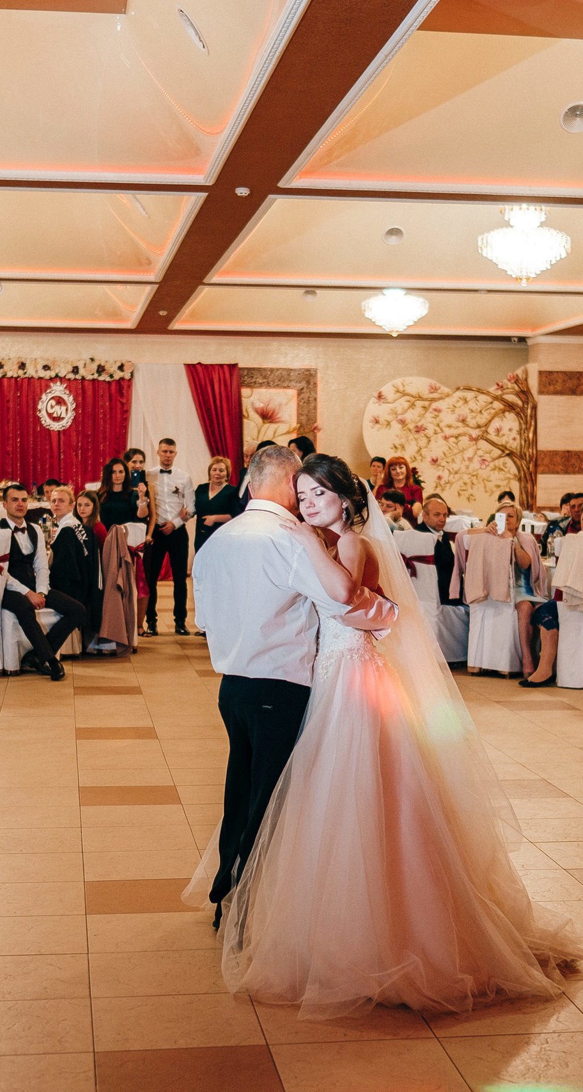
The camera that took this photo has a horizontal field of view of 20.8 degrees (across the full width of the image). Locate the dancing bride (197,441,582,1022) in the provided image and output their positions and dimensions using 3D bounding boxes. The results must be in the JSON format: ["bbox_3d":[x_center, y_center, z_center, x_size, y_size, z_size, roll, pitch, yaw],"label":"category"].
[{"bbox_3d":[0.260,0.494,5.100,1.150,1.578,1.100,0,3,-13],"label":"dancing bride"}]

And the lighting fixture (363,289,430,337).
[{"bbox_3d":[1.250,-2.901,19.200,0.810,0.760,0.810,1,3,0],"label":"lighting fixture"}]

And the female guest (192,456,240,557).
[{"bbox_3d":[-0.646,-0.005,14.110,0.480,1.600,0.320,1,3,7],"label":"female guest"}]

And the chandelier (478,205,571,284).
[{"bbox_3d":[2.014,-2.610,13.660,0.800,0.750,0.800,0,3,-8],"label":"chandelier"}]

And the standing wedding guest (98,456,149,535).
[{"bbox_3d":[-1.547,0.020,14.100,0.470,1.600,0.320,0,3,-7],"label":"standing wedding guest"}]

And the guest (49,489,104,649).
[{"bbox_3d":[-1.752,0.205,12.567,0.620,1.310,0.480,1,3,9],"label":"guest"}]

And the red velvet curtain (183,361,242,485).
[{"bbox_3d":[-1.023,-1.029,21.678,0.820,2.880,0.200,0,3,-8],"label":"red velvet curtain"}]

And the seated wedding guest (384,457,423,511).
[{"bbox_3d":[1.121,-0.094,16.500,0.480,1.653,0.320,1,3,2],"label":"seated wedding guest"}]

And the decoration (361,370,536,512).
[{"bbox_3d":[2.235,-1.301,22.342,2.502,2.292,0.120,0,3,-8],"label":"decoration"}]

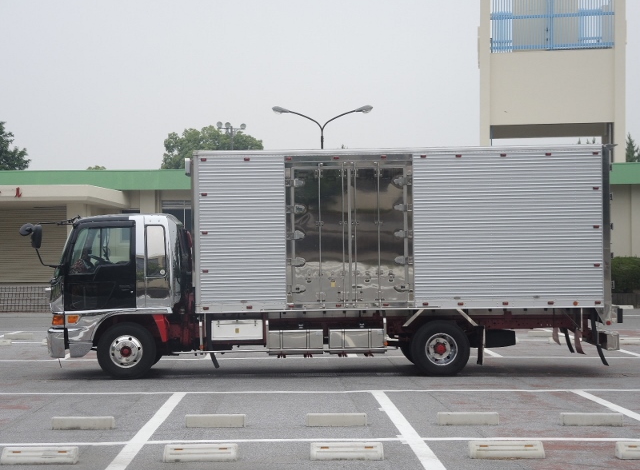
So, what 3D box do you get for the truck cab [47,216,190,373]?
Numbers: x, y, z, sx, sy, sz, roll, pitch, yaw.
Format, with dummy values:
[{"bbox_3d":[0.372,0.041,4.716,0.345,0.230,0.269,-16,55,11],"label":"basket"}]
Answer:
[{"bbox_3d":[-2.900,0.875,20.450,1.900,2.300,2.250,-1,-1,0],"label":"truck cab"}]

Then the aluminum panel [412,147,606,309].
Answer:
[{"bbox_3d":[2.673,-0.094,19.340,2.722,2.257,0.080,-1,-1,0],"label":"aluminum panel"}]

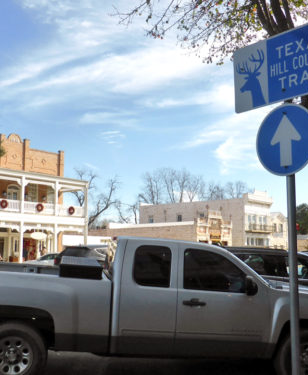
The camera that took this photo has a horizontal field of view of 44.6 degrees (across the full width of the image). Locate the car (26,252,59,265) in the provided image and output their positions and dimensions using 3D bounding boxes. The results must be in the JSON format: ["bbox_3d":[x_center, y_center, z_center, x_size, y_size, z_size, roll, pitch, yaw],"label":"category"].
[{"bbox_3d":[-5.574,4.587,22.337,4.550,1.450,1.800,0,-9,6],"label":"car"}]

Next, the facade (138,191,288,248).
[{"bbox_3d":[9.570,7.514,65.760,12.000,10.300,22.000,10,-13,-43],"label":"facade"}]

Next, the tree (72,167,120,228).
[{"bbox_3d":[-8.575,3.864,56.097,6.800,13.780,6.500,2,-9,-9],"label":"tree"}]

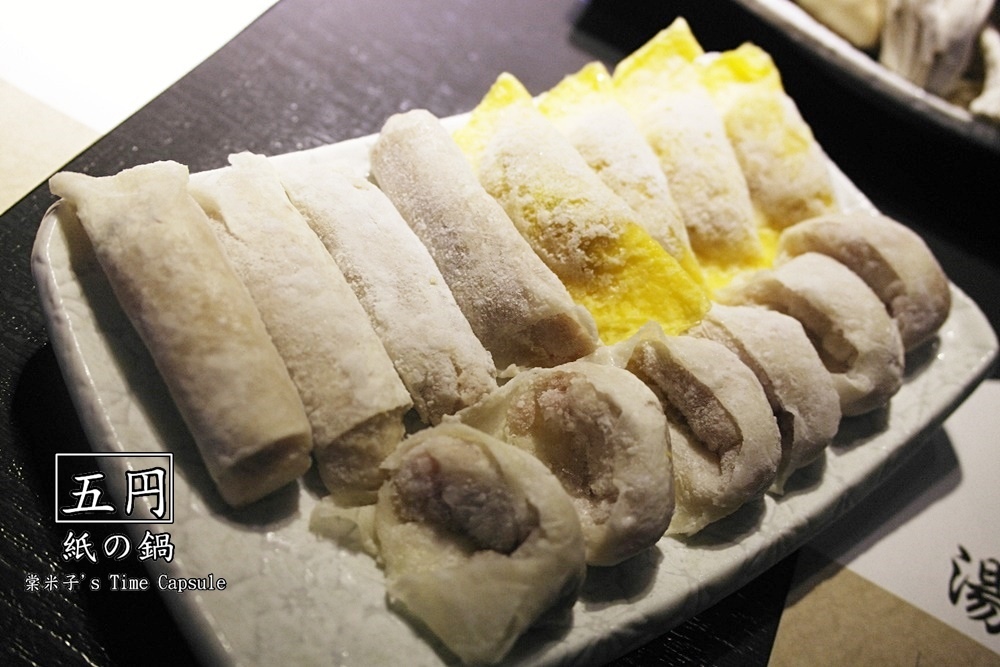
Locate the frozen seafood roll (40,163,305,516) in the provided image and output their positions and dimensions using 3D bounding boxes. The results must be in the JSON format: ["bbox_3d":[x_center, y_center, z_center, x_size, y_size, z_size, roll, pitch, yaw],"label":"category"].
[{"bbox_3d":[-0.069,-0.003,0.225,0.024,0.023,0.083,-21,69,-32],"label":"frozen seafood roll"}]

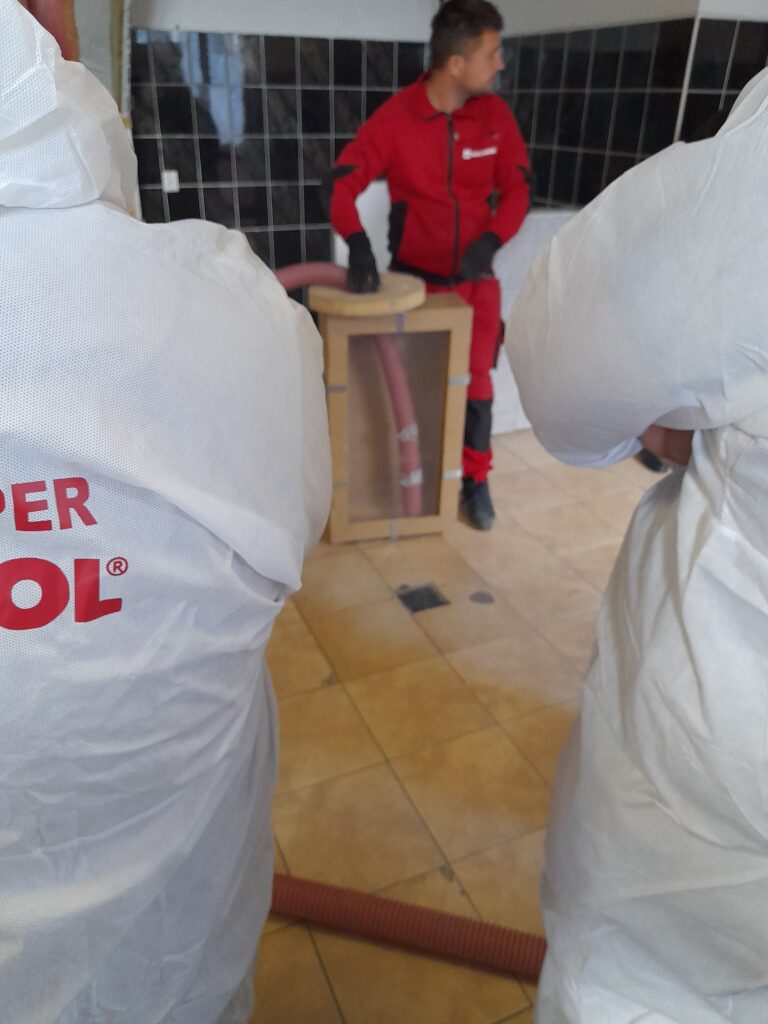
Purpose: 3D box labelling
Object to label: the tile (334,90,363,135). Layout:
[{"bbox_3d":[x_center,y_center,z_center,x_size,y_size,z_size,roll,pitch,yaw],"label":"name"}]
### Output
[{"bbox_3d":[-0.217,-2.386,4.427,0.200,0.250,0.010,-11,31,-21],"label":"tile"}]

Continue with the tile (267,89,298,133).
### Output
[{"bbox_3d":[-0.589,-2.313,4.280,0.200,0.250,0.010,-11,31,-21],"label":"tile"}]

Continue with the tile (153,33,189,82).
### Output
[{"bbox_3d":[-1.142,-2.423,3.936,0.200,0.250,0.010,-11,31,-21],"label":"tile"}]

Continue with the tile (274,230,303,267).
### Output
[{"bbox_3d":[-0.599,-1.640,4.625,0.198,0.248,0.010,-11,31,-21],"label":"tile"}]

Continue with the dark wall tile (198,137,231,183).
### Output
[{"bbox_3d":[-0.960,-2.008,4.234,0.198,0.248,0.010,-11,31,-21],"label":"dark wall tile"}]

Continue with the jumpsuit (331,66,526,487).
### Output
[{"bbox_3d":[0.150,-0.784,2.800,0.720,1.520,0.420,0,29,-3],"label":"jumpsuit"}]

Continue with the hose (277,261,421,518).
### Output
[{"bbox_3d":[-0.133,-0.429,2.815,0.600,1.005,0.260,-5,30,-11],"label":"hose"}]

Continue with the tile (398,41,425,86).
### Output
[{"bbox_3d":[0.158,-2.663,4.426,0.200,0.242,0.010,-11,31,-21],"label":"tile"}]

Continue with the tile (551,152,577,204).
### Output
[{"bbox_3d":[0.923,-1.706,3.766,0.010,0.250,0.200,-12,32,-22],"label":"tile"}]

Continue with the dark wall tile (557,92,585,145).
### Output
[{"bbox_3d":[0.919,-1.918,3.625,0.010,0.248,0.198,-13,32,-23],"label":"dark wall tile"}]

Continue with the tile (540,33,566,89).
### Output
[{"bbox_3d":[0.846,-2.240,3.681,0.010,0.250,0.200,-12,32,-22],"label":"tile"}]

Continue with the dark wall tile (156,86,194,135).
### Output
[{"bbox_3d":[-1.137,-2.186,4.031,0.200,0.250,0.010,-11,31,-21],"label":"dark wall tile"}]

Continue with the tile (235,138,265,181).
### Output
[{"bbox_3d":[-0.772,-2.041,4.301,0.200,0.250,0.010,-11,31,-21],"label":"tile"}]

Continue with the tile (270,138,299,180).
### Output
[{"bbox_3d":[-0.593,-2.091,4.403,0.200,0.250,0.010,-11,31,-21],"label":"tile"}]

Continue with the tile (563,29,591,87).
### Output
[{"bbox_3d":[0.923,-2.139,3.503,0.010,0.248,0.198,-13,32,-23],"label":"tile"}]

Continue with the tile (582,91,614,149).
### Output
[{"bbox_3d":[0.989,-1.795,3.403,0.010,0.250,0.200,-11,31,-21],"label":"tile"}]

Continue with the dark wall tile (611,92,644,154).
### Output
[{"bbox_3d":[1.071,-1.705,3.243,0.010,0.250,0.200,-11,31,-21],"label":"dark wall tile"}]

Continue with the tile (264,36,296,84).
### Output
[{"bbox_3d":[-0.584,-2.534,4.157,0.200,0.250,0.010,-11,31,-21],"label":"tile"}]

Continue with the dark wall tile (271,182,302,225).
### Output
[{"bbox_3d":[-0.594,-1.861,4.504,0.198,0.248,0.010,-11,31,-21],"label":"dark wall tile"}]

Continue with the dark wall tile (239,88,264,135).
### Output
[{"bbox_3d":[-0.771,-2.266,4.186,0.198,0.248,0.010,-11,31,-21],"label":"dark wall tile"}]

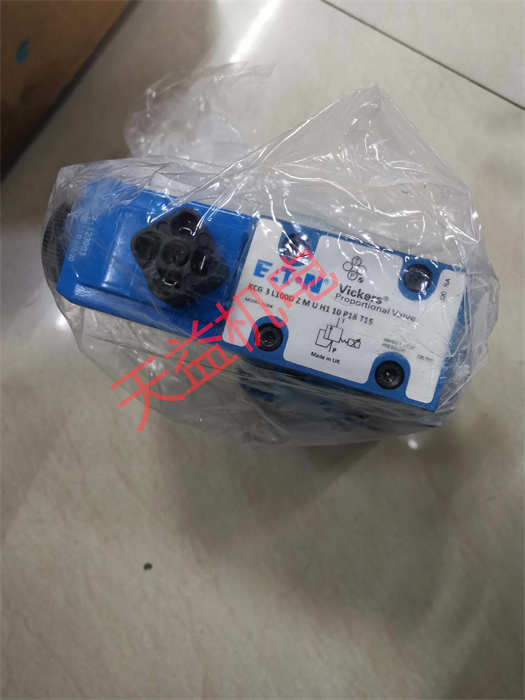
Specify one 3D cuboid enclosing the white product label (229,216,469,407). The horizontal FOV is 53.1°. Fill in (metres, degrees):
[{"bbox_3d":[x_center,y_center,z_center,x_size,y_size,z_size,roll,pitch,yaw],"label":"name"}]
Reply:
[{"bbox_3d":[0.026,-0.013,0.169,0.069,0.001,0.043,17,86,4],"label":"white product label"}]

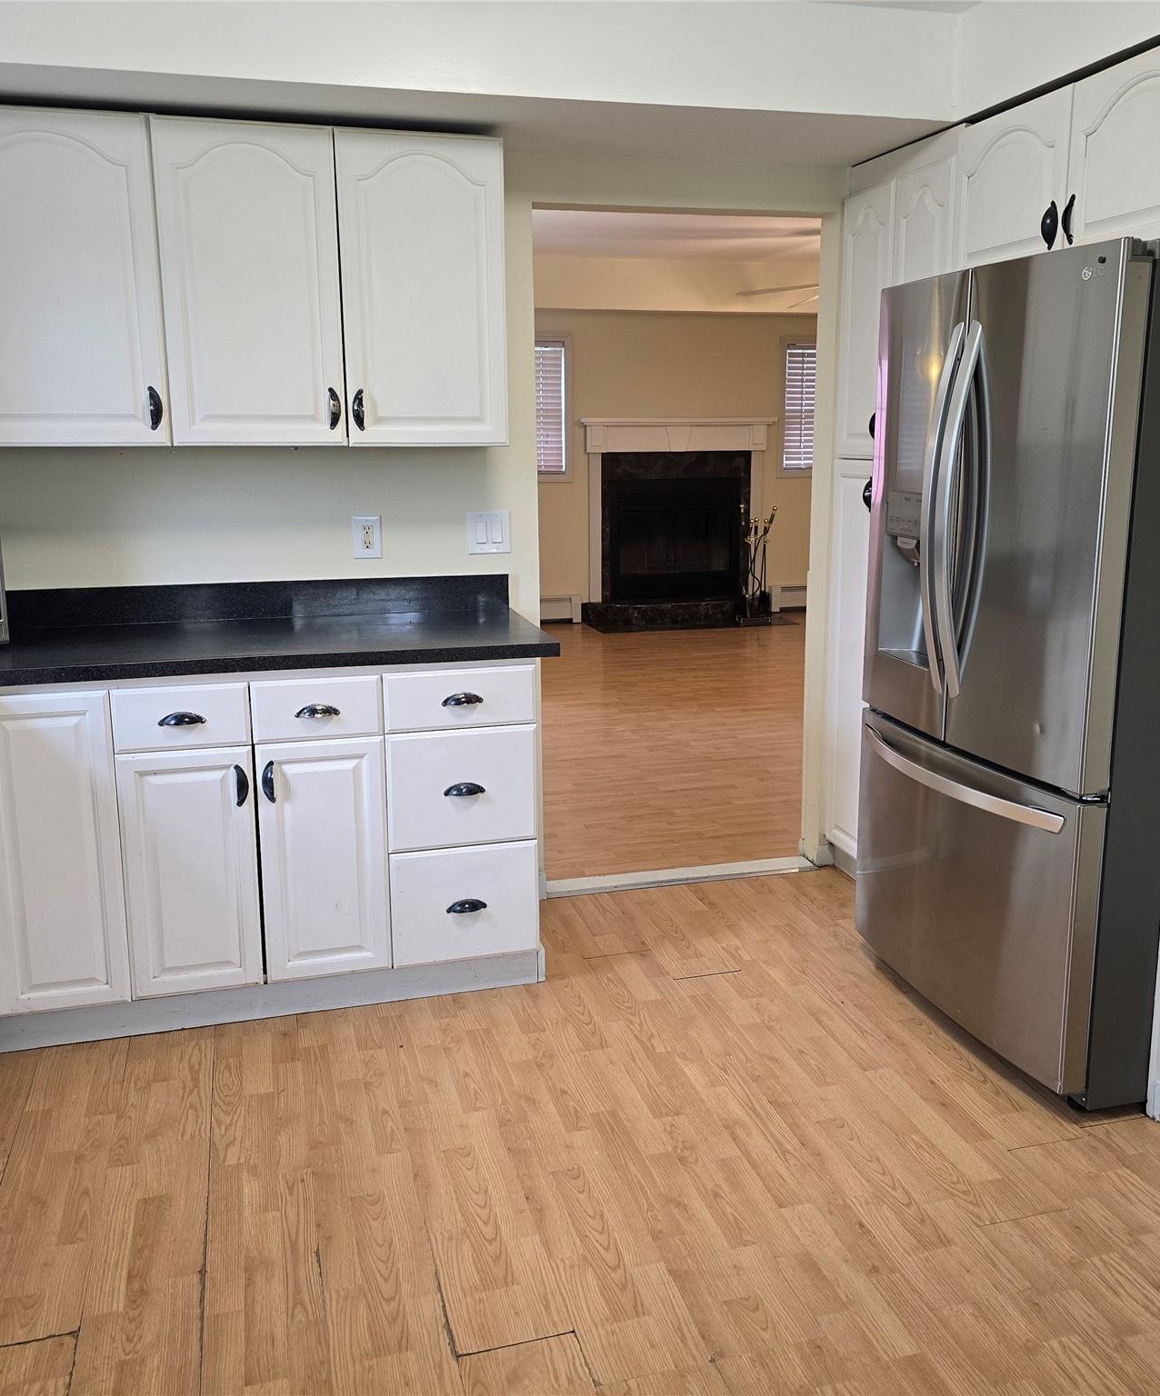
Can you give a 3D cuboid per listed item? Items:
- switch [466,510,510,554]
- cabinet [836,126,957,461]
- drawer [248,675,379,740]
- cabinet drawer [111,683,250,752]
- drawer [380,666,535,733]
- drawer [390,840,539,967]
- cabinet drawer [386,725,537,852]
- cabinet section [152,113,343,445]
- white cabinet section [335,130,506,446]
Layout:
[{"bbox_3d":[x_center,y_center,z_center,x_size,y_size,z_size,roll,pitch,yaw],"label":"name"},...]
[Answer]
[{"bbox_3d":[-0.264,-0.482,3.609,0.120,0.120,0.015,-4,12,-15],"label":"switch"},{"bbox_3d":[1.111,-1.096,3.483,0.540,0.810,0.600,-4,12,-15],"label":"cabinet"},{"bbox_3d":[-0.668,-0.012,3.095,0.301,0.143,0.450,-4,12,-15],"label":"drawer"},{"bbox_3d":[-0.962,0.007,3.015,0.302,0.143,0.450,-4,12,-15],"label":"cabinet drawer"},{"bbox_3d":[-0.342,-0.032,3.183,0.372,0.143,0.450,-4,12,-15],"label":"drawer"},{"bbox_3d":[-0.338,0.476,3.285,0.372,0.296,0.450,-4,12,-15],"label":"drawer"},{"bbox_3d":[-0.340,0.183,3.226,0.372,0.297,0.450,-4,12,-15],"label":"cabinet drawer"},{"bbox_3d":[-0.814,-0.993,3.066,0.407,0.733,0.327,-4,11,-16],"label":"cabinet section"},{"bbox_3d":[-0.425,-1.018,3.175,0.404,0.733,0.327,-4,11,-16],"label":"white cabinet section"}]

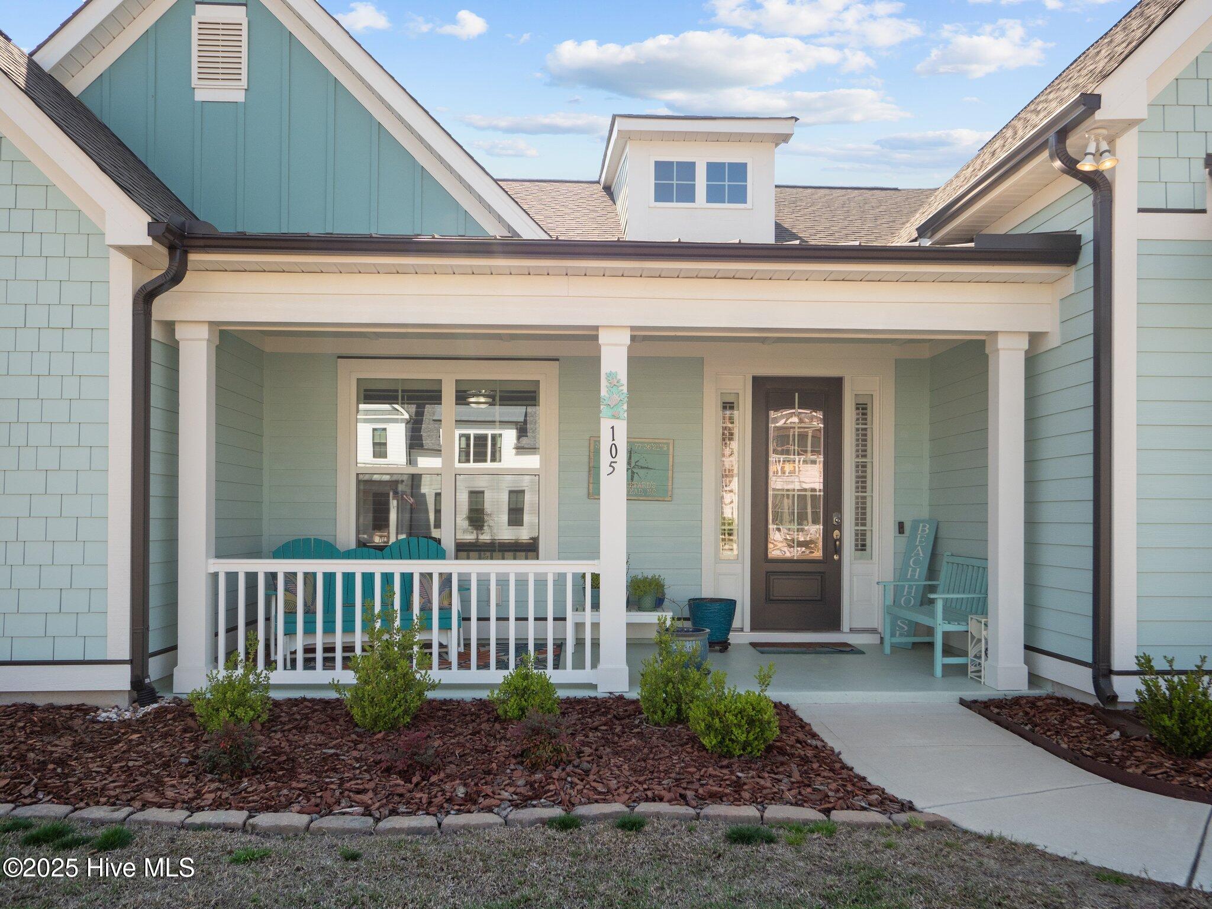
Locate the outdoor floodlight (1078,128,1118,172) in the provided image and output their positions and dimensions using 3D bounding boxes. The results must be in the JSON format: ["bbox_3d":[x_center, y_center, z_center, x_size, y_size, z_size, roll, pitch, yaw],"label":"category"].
[{"bbox_3d":[3.061,-1.894,6.100,0.250,0.270,0.190,0,-2,-2],"label":"outdoor floodlight"}]

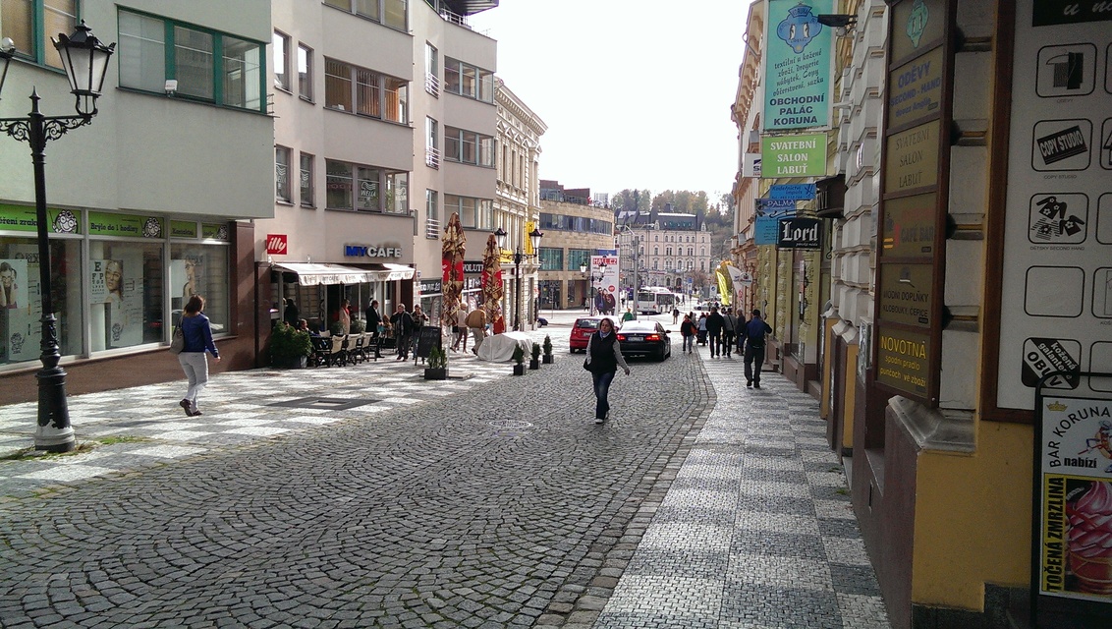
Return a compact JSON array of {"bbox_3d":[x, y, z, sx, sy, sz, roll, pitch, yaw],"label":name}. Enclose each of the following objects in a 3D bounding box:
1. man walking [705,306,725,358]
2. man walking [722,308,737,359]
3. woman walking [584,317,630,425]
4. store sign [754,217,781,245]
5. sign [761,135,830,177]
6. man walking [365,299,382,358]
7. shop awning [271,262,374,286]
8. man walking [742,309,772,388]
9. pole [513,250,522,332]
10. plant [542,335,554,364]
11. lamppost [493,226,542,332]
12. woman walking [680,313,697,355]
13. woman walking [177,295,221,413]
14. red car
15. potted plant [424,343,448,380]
[{"bbox_3d":[5.533,0.629,28.600,0.600,1.790,0.420,1,4,7],"label":"man walking"},{"bbox_3d":[6.194,0.657,29.449,0.520,1.760,0.400,1,3,10],"label":"man walking"},{"bbox_3d":[0.777,0.872,12.700,0.660,1.650,0.480,1,4,7],"label":"woman walking"},{"bbox_3d":[4.621,-1.768,17.400,0.860,0.620,0.070,2,4,12],"label":"store sign"},{"bbox_3d":[3.105,-2.058,10.775,0.821,0.530,0.100,1,3,18],"label":"sign"},{"bbox_3d":[-5.744,0.459,26.100,0.500,1.820,0.500,2,4,18],"label":"man walking"},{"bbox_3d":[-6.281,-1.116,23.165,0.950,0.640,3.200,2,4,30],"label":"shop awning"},{"bbox_3d":[4.692,0.769,19.010,0.600,1.750,0.450,2,4,10],"label":"man walking"},{"bbox_3d":[-1.356,-0.475,28.882,0.350,3.750,0.350,2,4,10],"label":"pole"},{"bbox_3d":[-0.217,1.061,25.893,0.270,0.930,0.270,2,4,25],"label":"plant"},{"bbox_3d":[-1.721,-1.408,36.841,2.200,4.850,0.650,1,4,8],"label":"lamppost"},{"bbox_3d":[5.475,0.774,33.876,0.550,1.600,0.420,1,4,8],"label":"woman walking"},{"bbox_3d":[-5.070,0.576,11.701,0.480,1.690,0.460,1,3,12],"label":"woman walking"},{"bbox_3d":[1.676,0.808,34.805,1.680,1.480,3.850,2,0,8],"label":"red car"},{"bbox_3d":[-2.725,1.086,19.205,0.530,0.800,0.270,1,3,9],"label":"potted plant"}]

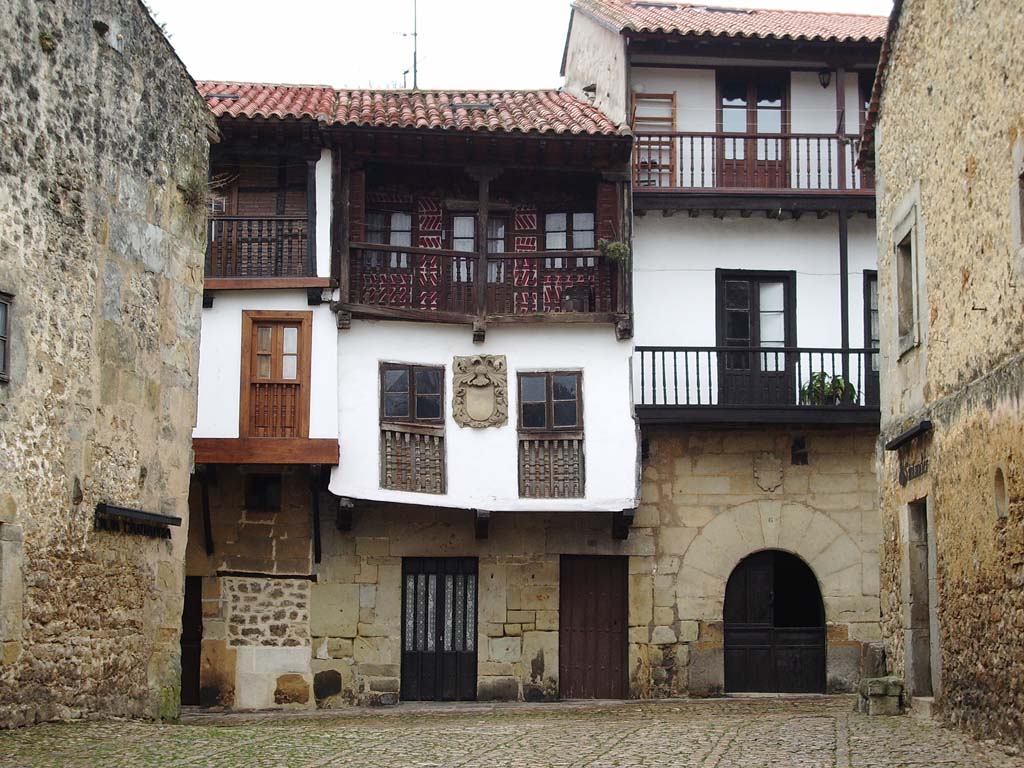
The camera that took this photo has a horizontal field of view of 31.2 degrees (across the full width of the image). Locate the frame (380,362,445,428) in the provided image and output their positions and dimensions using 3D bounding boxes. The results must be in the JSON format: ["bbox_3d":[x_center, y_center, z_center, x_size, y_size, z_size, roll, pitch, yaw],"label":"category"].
[{"bbox_3d":[-1.463,0.177,27.045,0.943,0.982,0.120,0,-9,1],"label":"frame"}]

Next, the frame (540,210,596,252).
[{"bbox_3d":[0.882,-2.227,28.144,0.888,0.895,0.120,0,-9,1],"label":"frame"}]

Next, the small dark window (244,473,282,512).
[{"bbox_3d":[-3.705,1.629,27.427,0.568,0.598,0.150,0,-9,1],"label":"small dark window"}]

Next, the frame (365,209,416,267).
[{"bbox_3d":[-1.893,-2.224,28.192,0.799,0.944,0.120,0,-9,1],"label":"frame"}]

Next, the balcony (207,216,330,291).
[{"bbox_3d":[-3.643,-1.856,27.497,1.922,1.118,0.900,0,-9,1],"label":"balcony"}]

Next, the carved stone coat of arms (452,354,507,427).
[{"bbox_3d":[-0.461,0.119,26.991,0.823,1.099,0.130,0,-9,1],"label":"carved stone coat of arms"}]

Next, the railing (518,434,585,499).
[{"bbox_3d":[0.578,1.213,26.845,0.964,0.940,0.120,0,-9,1],"label":"railing"}]

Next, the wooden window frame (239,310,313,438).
[{"bbox_3d":[-3.456,-0.133,26.942,1.072,1.900,0.150,0,-9,1],"label":"wooden window frame"}]

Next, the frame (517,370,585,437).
[{"bbox_3d":[0.552,0.294,26.991,0.969,0.980,0.120,0,-9,1],"label":"frame"}]

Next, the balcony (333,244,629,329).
[{"bbox_3d":[-0.394,-1.360,27.361,4.220,1.271,1.000,0,-9,1],"label":"balcony"}]

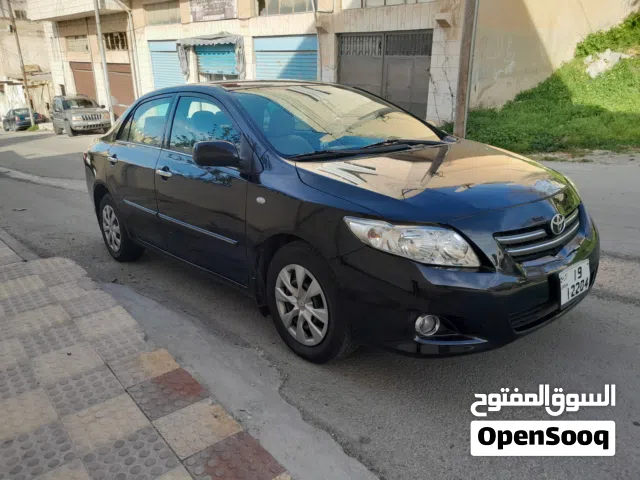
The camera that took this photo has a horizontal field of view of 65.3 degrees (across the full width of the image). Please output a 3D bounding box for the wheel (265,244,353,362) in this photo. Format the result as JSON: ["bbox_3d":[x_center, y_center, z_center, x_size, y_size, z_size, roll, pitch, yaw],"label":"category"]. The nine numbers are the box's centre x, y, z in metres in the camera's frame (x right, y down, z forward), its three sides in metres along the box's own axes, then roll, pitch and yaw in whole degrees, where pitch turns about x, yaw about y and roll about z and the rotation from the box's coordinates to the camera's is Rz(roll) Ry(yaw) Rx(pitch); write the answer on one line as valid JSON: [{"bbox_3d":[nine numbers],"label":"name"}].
[{"bbox_3d":[-0.024,0.303,2.542,0.210,0.630,0.630,-15,19,-40],"label":"wheel"}]

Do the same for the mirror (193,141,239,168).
[{"bbox_3d":[-0.534,-0.452,2.650,0.240,0.150,0.180,-15,19,-40],"label":"mirror"}]

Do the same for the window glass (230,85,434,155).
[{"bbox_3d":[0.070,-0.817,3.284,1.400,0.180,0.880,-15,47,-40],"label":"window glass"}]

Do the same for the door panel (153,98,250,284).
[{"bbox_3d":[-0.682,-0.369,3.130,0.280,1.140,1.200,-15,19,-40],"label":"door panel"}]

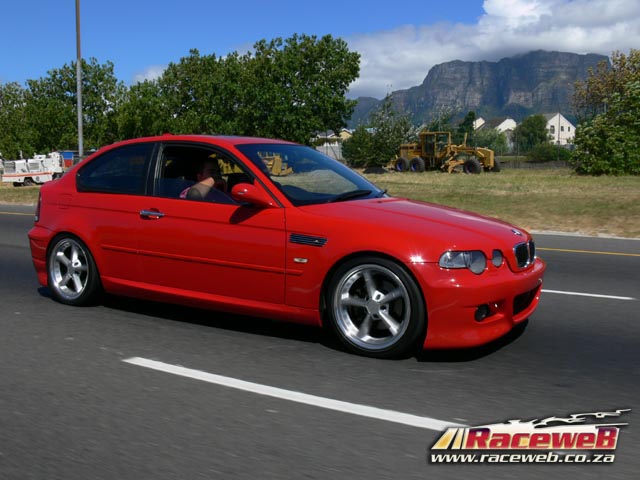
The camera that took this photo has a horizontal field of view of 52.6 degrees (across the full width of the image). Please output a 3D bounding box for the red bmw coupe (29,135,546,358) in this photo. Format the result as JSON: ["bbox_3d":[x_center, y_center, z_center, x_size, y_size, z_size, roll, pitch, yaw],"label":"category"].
[{"bbox_3d":[-0.418,-0.140,5.147,4.280,1.380,1.790,4,8,32],"label":"red bmw coupe"}]

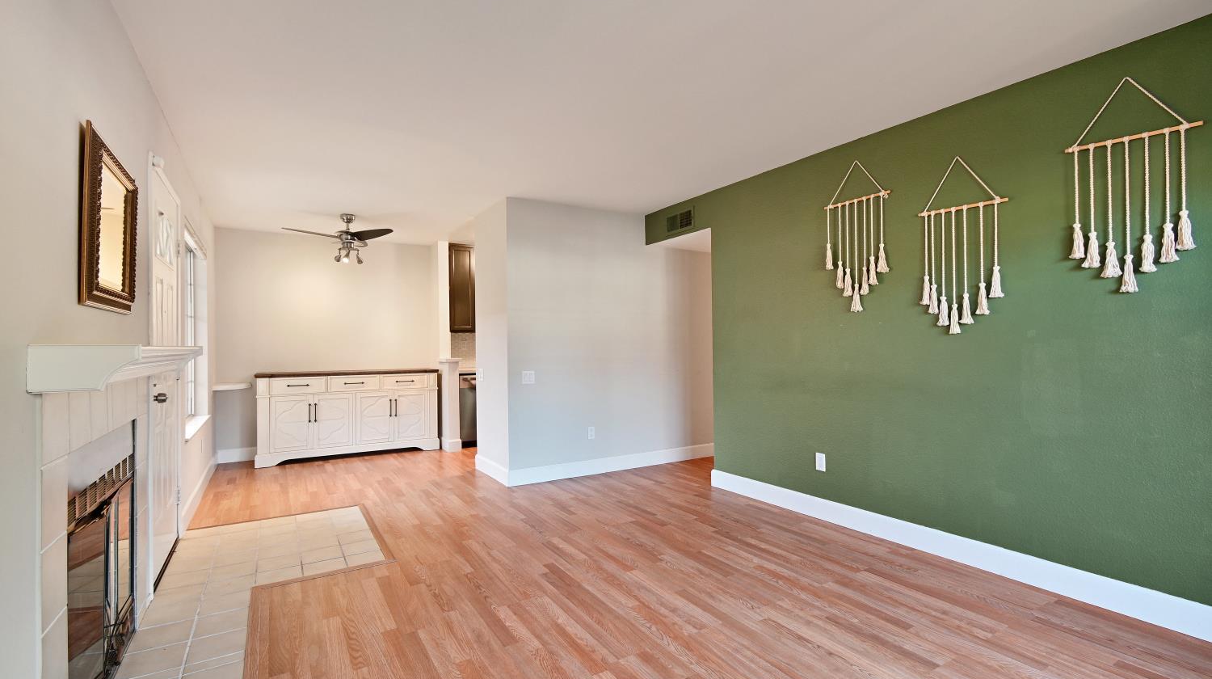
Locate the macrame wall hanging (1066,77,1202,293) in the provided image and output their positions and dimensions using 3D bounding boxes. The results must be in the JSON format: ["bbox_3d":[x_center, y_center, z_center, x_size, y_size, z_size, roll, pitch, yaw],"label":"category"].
[{"bbox_3d":[2.215,-0.654,2.135,0.040,0.915,0.415,0,-1,-34],"label":"macrame wall hanging"}]

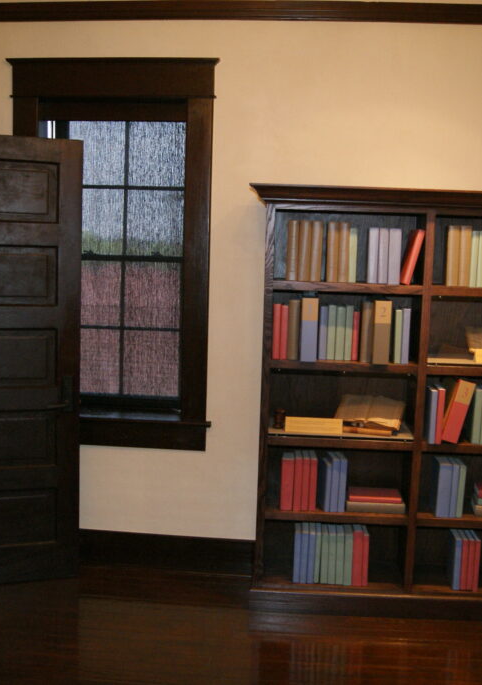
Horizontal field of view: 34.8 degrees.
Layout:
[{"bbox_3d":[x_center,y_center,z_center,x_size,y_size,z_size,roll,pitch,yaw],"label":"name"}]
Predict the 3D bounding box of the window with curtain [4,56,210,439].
[{"bbox_3d":[-0.637,-0.416,3.768,1.014,1.879,0.142,2,6,3],"label":"window with curtain"}]

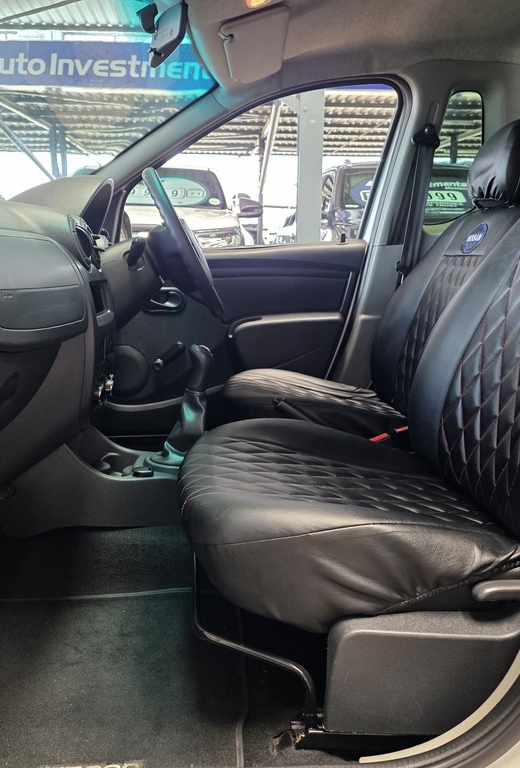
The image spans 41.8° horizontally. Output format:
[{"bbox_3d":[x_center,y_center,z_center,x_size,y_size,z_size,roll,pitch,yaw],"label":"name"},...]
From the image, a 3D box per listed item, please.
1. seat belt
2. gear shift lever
[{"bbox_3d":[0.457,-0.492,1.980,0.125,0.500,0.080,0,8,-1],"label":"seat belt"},{"bbox_3d":[-0.165,0.041,1.411,0.150,0.250,0.115,0,8,-1],"label":"gear shift lever"}]

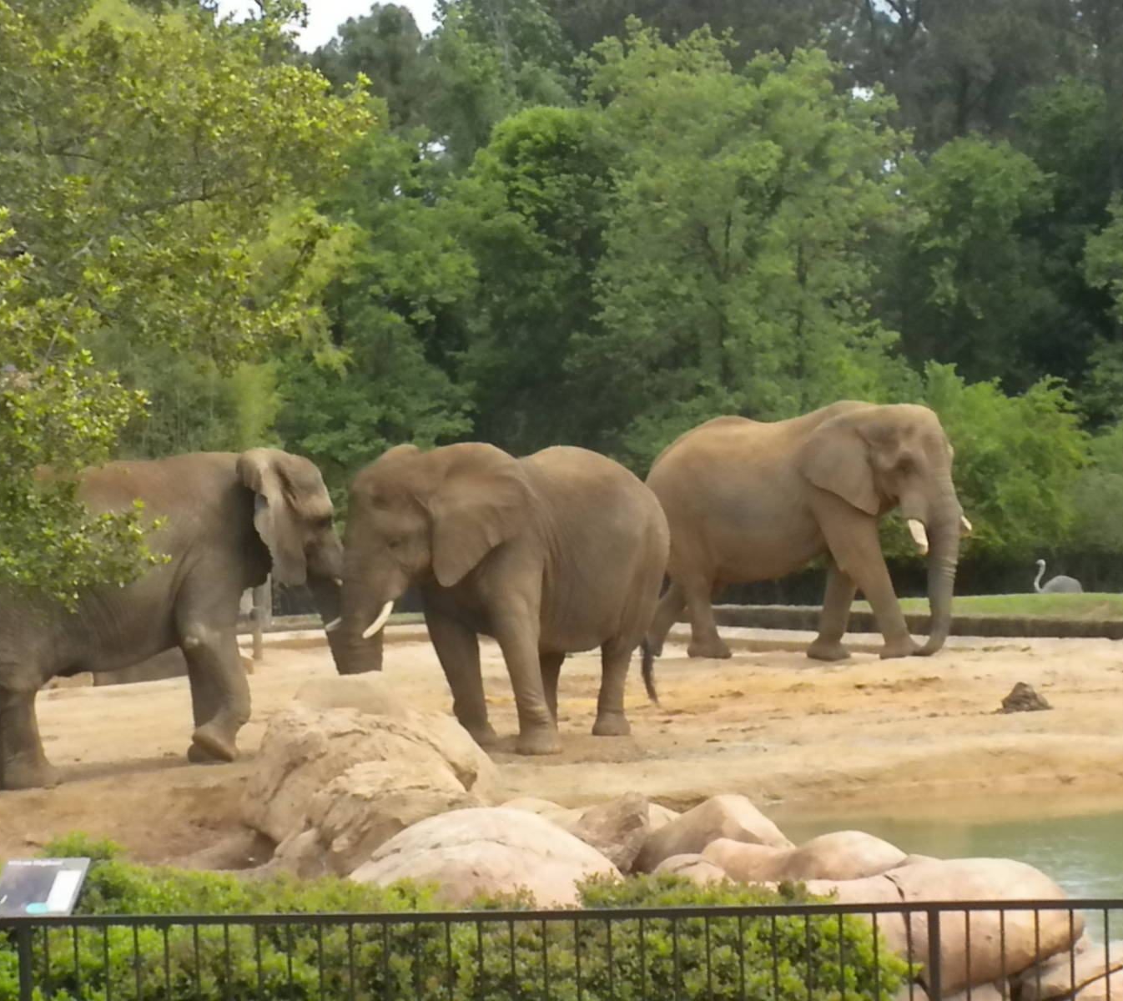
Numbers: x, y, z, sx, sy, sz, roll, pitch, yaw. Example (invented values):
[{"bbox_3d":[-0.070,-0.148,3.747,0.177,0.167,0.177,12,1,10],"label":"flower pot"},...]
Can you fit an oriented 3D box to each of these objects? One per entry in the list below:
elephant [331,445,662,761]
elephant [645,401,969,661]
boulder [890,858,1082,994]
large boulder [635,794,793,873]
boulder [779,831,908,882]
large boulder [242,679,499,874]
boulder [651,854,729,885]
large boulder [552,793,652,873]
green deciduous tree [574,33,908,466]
[{"bbox_3d":[-0.523,0.804,40.000,3.400,2.600,1.500,-2,2,-42],"label":"elephant"},{"bbox_3d":[2.784,0.335,51.800,3.750,2.900,1.600,1,2,22],"label":"elephant"},{"bbox_3d":[2.500,2.543,27.000,1.150,0.850,1.100,0,2,0],"label":"boulder"},{"bbox_3d":[1.065,2.353,32.000,1.100,0.650,0.950,0,2,0],"label":"large boulder"},{"bbox_3d":[1.796,2.383,30.000,0.950,0.480,0.800,0,2,0],"label":"boulder"},{"bbox_3d":[-1.322,1.934,31.700,1.750,1.150,1.800,0,2,0],"label":"large boulder"},{"bbox_3d":[0.820,2.406,29.200,0.550,0.360,0.550,0,2,0],"label":"boulder"},{"bbox_3d":[0.285,2.331,31.800,0.750,0.620,0.750,0,2,0],"label":"large boulder"},{"bbox_3d":[3.470,-3.590,88.000,6.600,10.800,6.400,0,2,0],"label":"green deciduous tree"}]

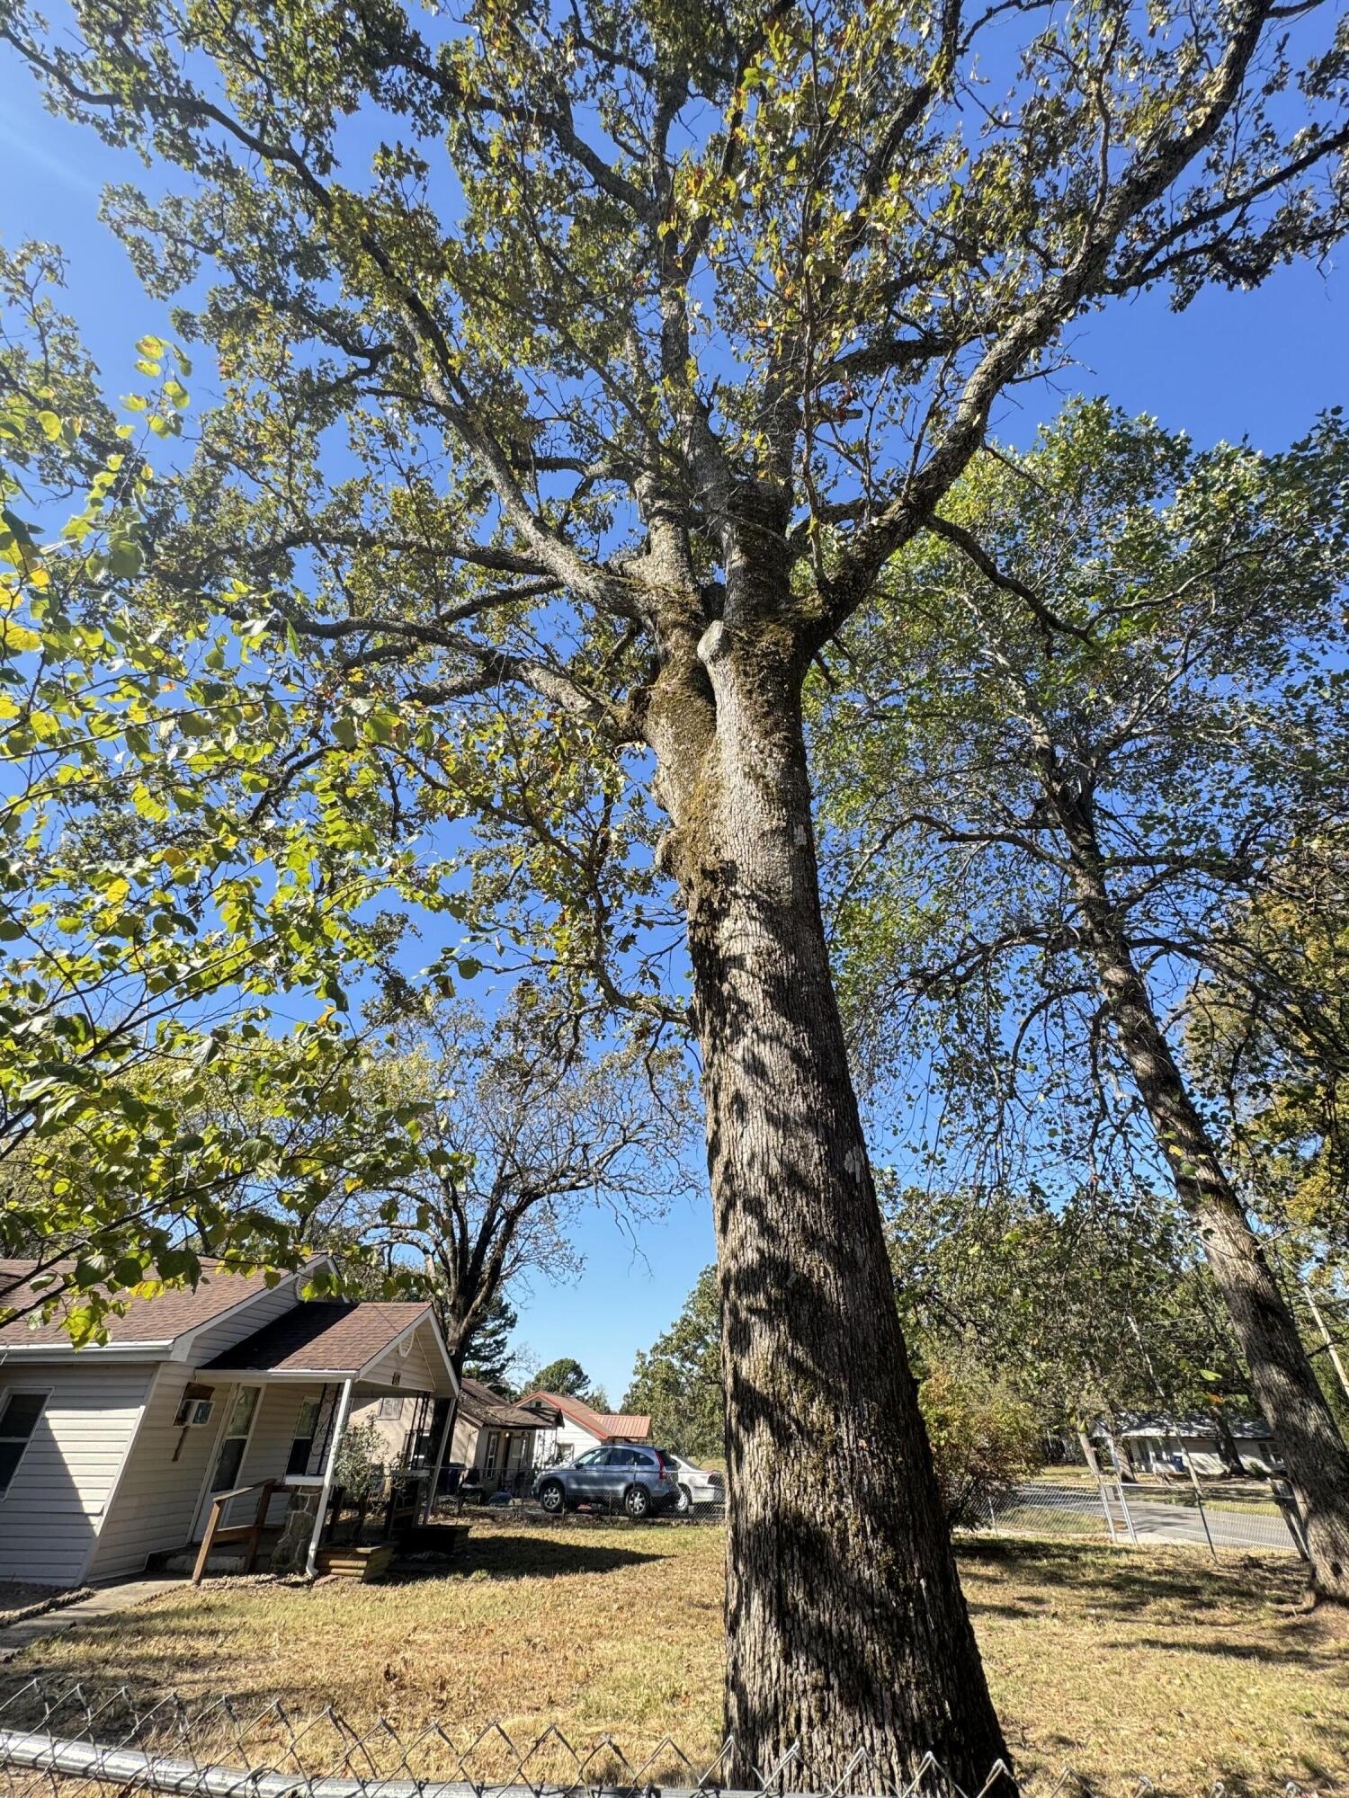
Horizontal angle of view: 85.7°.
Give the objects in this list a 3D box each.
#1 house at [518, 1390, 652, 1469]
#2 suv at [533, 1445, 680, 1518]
[{"bbox_3d":[-6.198,32.731,43.806,10.362,4.635,7.800,-5,-37,7],"label":"house"},{"bbox_3d":[-2.035,17.494,22.000,4.540,1.680,1.820,-10,-38,14],"label":"suv"}]

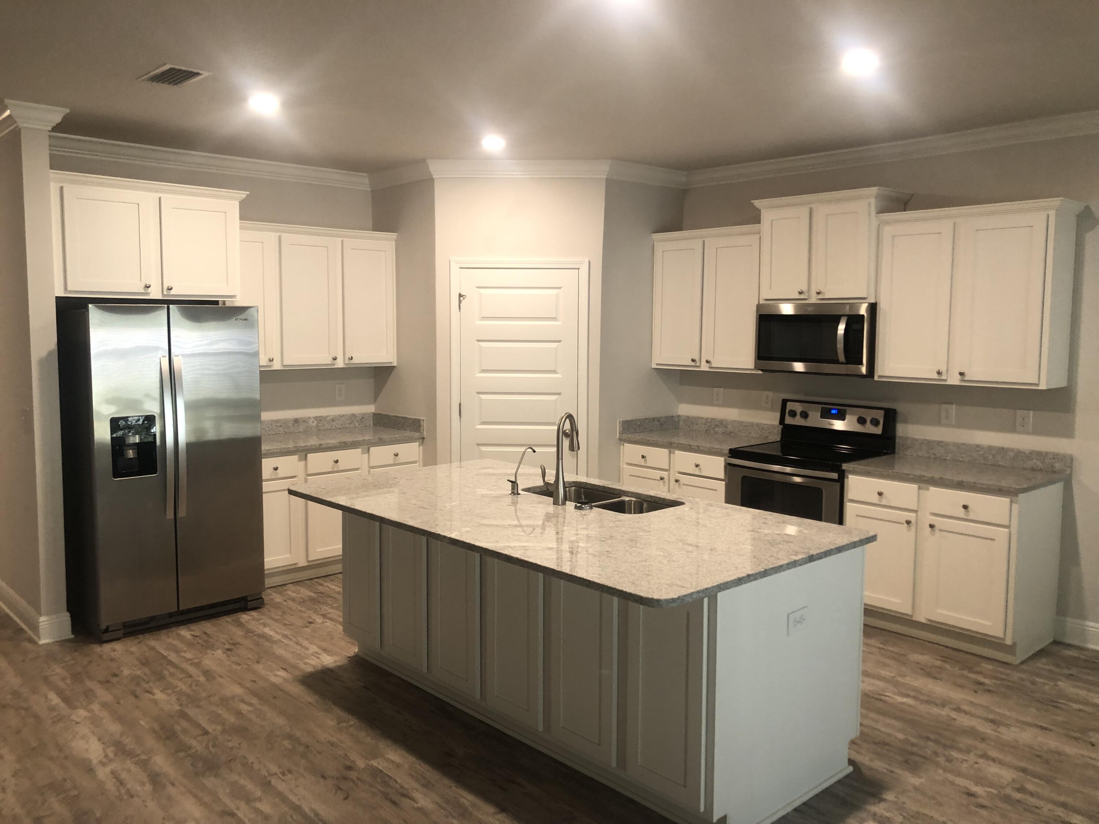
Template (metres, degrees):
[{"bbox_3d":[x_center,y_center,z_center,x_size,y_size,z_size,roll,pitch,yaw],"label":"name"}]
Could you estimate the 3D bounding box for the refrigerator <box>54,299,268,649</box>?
[{"bbox_3d":[-2.272,0.278,5.162,0.900,1.775,0.880,-5,8,-42],"label":"refrigerator"}]

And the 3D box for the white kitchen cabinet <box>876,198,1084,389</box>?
[{"bbox_3d":[2.309,-0.623,4.841,0.355,0.941,0.958,-5,8,-42],"label":"white kitchen cabinet"}]

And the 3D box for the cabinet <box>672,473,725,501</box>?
[{"bbox_3d":[1.189,0.707,5.960,0.630,0.680,0.460,-5,8,-42],"label":"cabinet"}]

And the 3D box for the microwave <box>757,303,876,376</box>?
[{"bbox_3d":[1.696,-0.452,5.461,0.405,0.420,0.756,-5,8,-42],"label":"microwave"}]

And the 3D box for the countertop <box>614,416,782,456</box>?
[{"bbox_3d":[1.037,0.146,6.059,0.655,0.136,0.896,-5,8,-42],"label":"countertop"}]

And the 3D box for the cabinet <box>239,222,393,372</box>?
[{"bbox_3d":[-1.676,-0.776,6.105,1.278,0.941,0.355,-5,8,-42],"label":"cabinet"}]

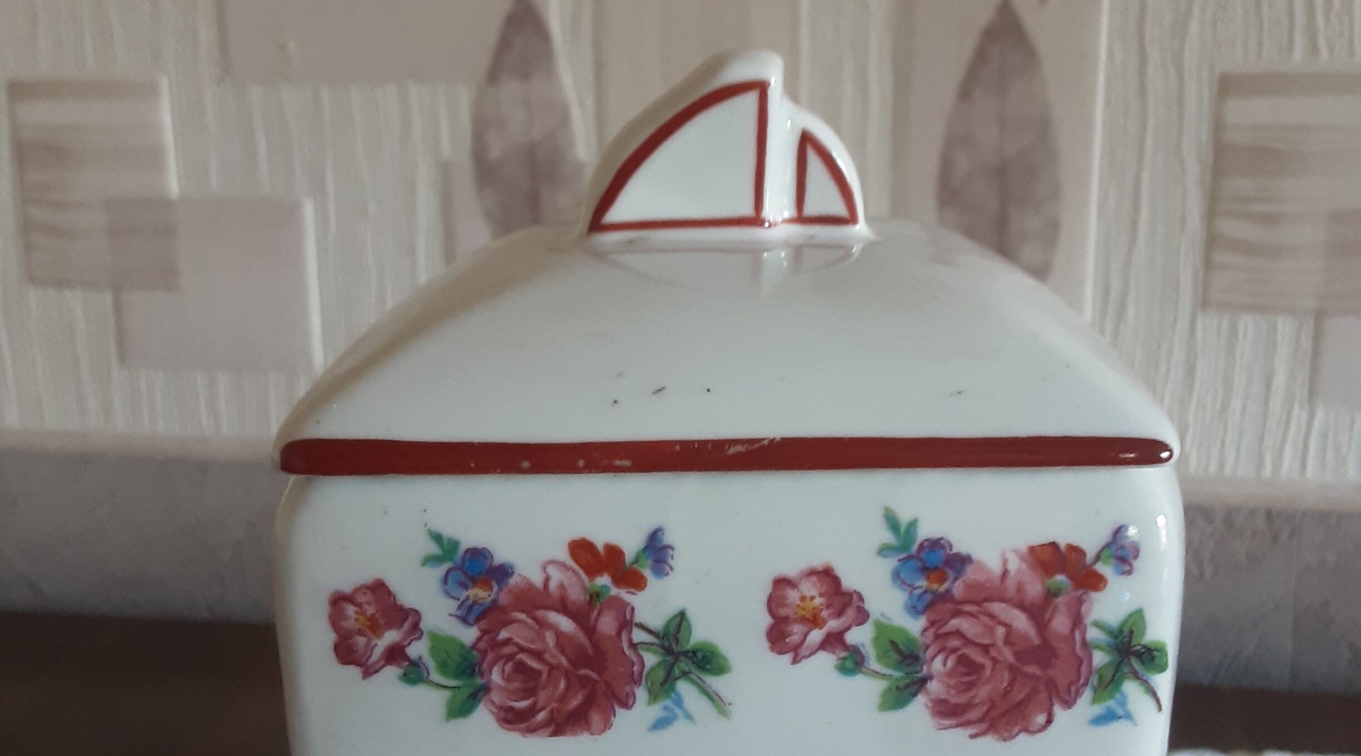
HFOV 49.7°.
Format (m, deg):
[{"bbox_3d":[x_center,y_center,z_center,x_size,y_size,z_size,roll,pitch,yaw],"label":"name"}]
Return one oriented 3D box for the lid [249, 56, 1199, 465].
[{"bbox_3d":[0.004,-0.025,0.228,0.112,0.050,0.110,-1,12,-1],"label":"lid"}]

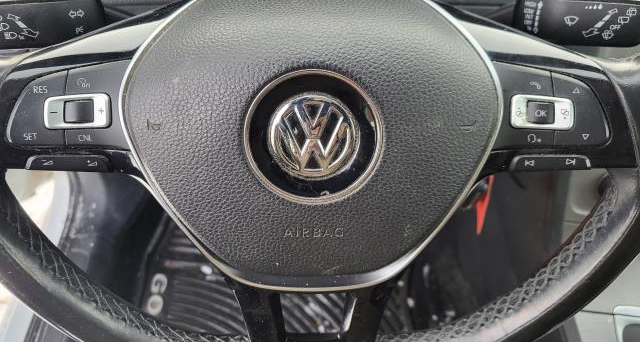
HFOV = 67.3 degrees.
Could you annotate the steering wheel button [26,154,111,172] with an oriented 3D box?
[{"bbox_3d":[-0.133,-0.004,0.256,0.044,0.011,0.010,-1,22,-2],"label":"steering wheel button"}]

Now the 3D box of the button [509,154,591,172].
[{"bbox_3d":[0.125,-0.004,0.261,0.044,0.011,0.010,-1,22,-2],"label":"button"}]

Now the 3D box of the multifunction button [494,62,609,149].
[{"bbox_3d":[0.119,-0.034,0.248,0.060,0.047,0.014,-1,22,-2],"label":"multifunction button"}]

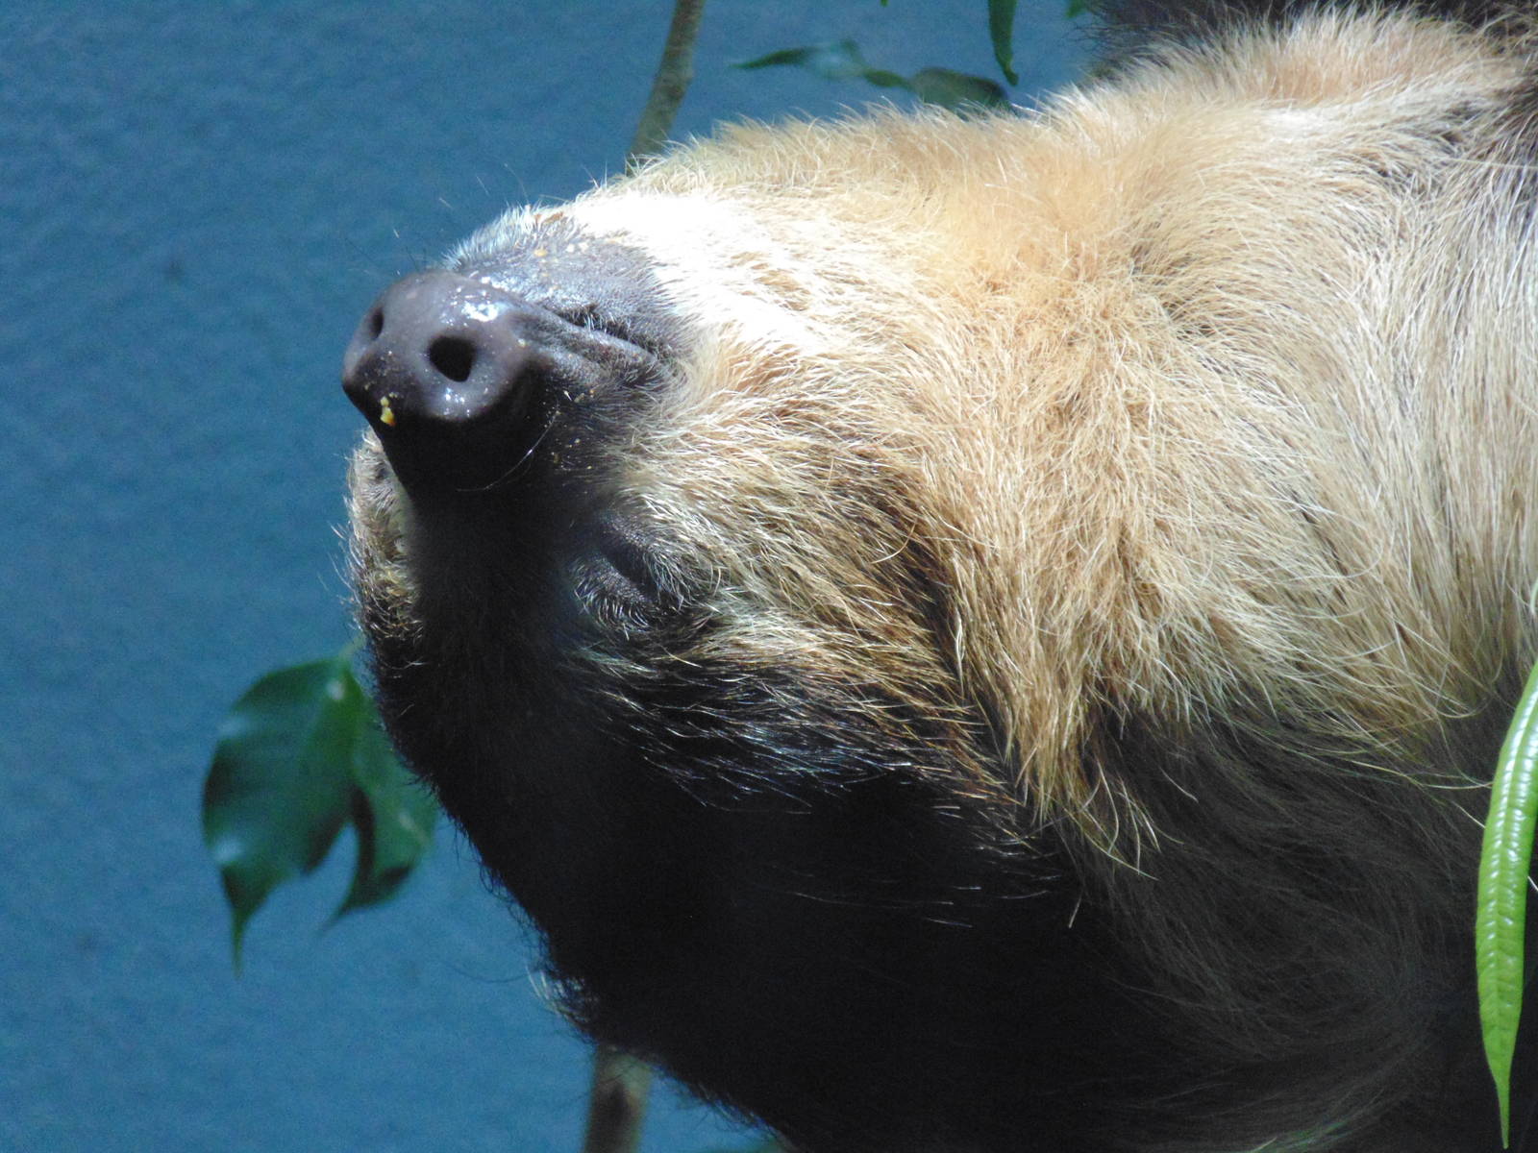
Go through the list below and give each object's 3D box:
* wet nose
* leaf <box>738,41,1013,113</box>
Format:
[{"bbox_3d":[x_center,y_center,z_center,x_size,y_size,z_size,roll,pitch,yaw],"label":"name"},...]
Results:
[{"bbox_3d":[-0.054,-0.034,2.710,0.031,0.029,0.028,24,1,42],"label":"wet nose"},{"bbox_3d":[0.018,-0.089,2.850,0.047,0.011,0.024,12,-3,6],"label":"leaf"}]

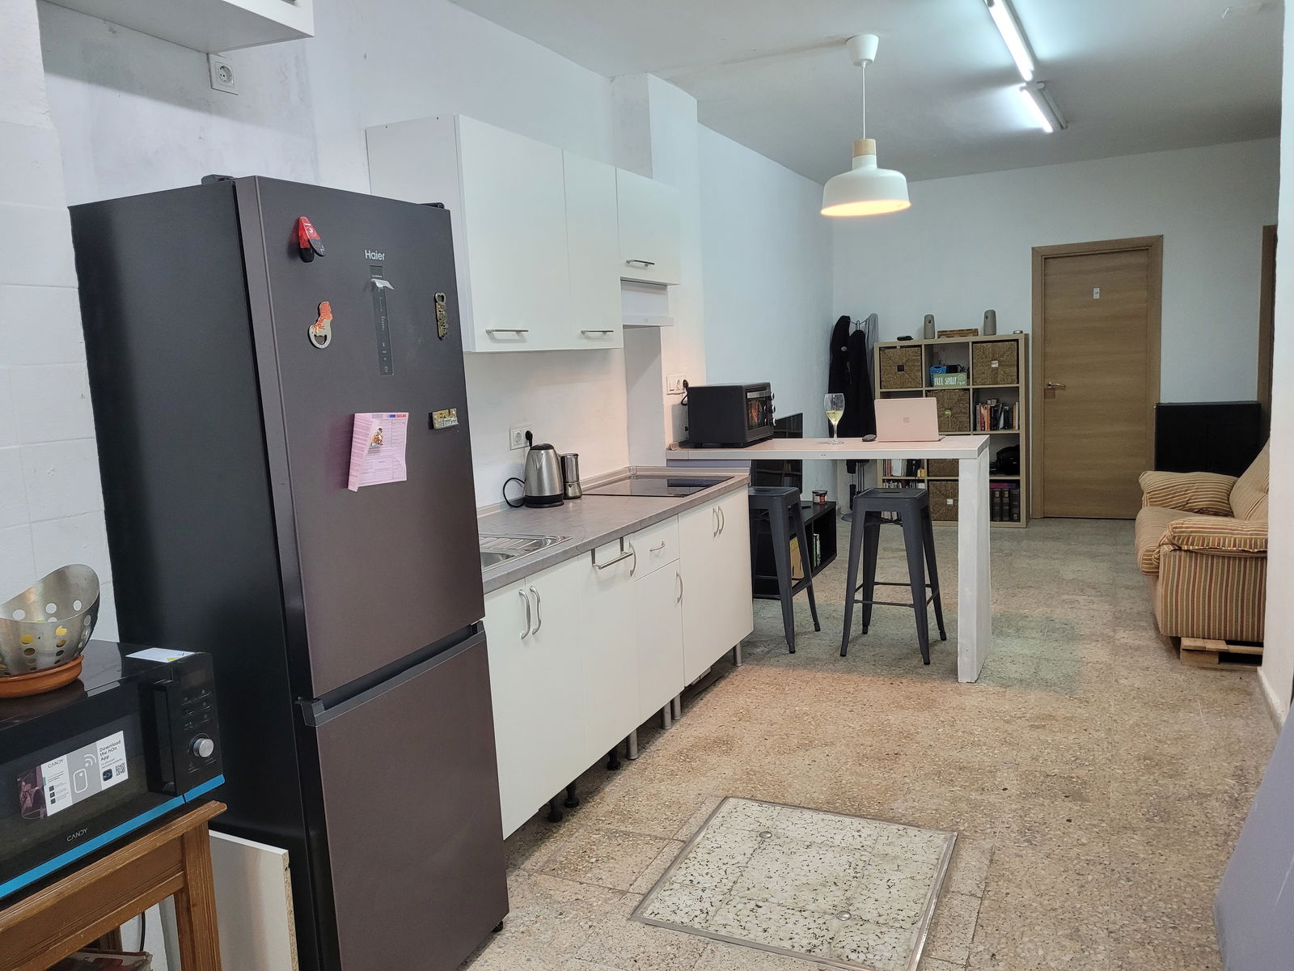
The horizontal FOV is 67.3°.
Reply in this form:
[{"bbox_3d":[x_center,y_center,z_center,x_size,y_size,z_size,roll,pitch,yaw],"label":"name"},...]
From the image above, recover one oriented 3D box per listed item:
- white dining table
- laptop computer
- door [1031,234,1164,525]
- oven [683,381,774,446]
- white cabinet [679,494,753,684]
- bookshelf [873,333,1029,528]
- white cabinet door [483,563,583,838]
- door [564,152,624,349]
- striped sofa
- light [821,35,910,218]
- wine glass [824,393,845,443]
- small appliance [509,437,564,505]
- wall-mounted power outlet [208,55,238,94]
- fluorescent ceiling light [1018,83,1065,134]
[{"bbox_3d":[0.886,0.301,4.708,1.442,1.014,0.596,1,9,26],"label":"white dining table"},{"bbox_3d":[1.242,-0.315,4.570,0.279,0.200,0.250,1,8,25],"label":"laptop computer"},{"bbox_3d":[3.456,-0.785,7.488,0.887,2.127,0.080,1,9,26],"label":"door"},{"bbox_3d":[0.429,-0.357,4.868,0.318,0.289,0.410,1,8,26],"label":"oven"},{"bbox_3d":[0.051,0.401,4.350,0.588,0.714,0.799,1,9,26],"label":"white cabinet"},{"bbox_3d":[2.445,-0.434,7.785,1.120,1.470,0.390,1,8,25],"label":"bookshelf"},{"bbox_3d":[-0.334,0.614,2.832,0.030,0.698,0.595,1,9,25],"label":"white cabinet door"},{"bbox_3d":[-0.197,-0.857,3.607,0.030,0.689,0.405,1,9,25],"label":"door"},{"bbox_3d":[2.978,0.104,4.888,0.920,0.850,1.920,1,8,25],"label":"striped sofa"},{"bbox_3d":[0.936,-1.550,4.185,0.385,0.697,0.385,1,8,25],"label":"light"},{"bbox_3d":[0.899,-0.322,4.650,0.100,0.233,0.100,1,9,26],"label":"wine glass"},{"bbox_3d":[-0.409,-0.044,3.943,0.160,0.248,0.205,-3,8,4],"label":"small appliance"},{"bbox_3d":[-1.115,-1.074,2.548,0.015,0.084,0.084,1,9,26],"label":"wall-mounted power outlet"},{"bbox_3d":[2.214,-2.088,5.384,0.120,0.080,1.240,1,9,28],"label":"fluorescent ceiling light"}]

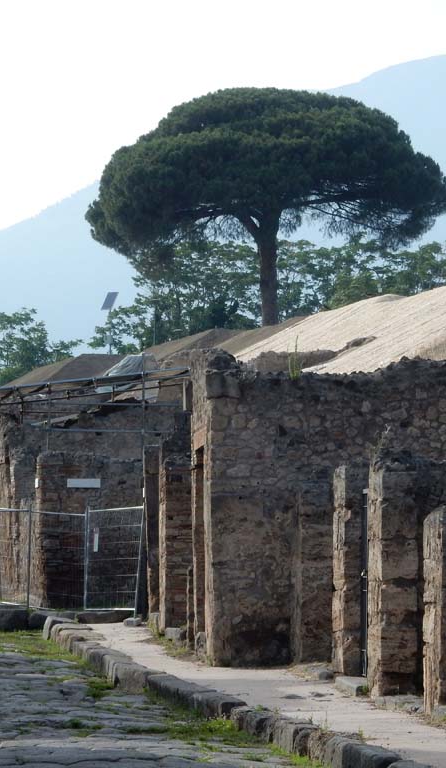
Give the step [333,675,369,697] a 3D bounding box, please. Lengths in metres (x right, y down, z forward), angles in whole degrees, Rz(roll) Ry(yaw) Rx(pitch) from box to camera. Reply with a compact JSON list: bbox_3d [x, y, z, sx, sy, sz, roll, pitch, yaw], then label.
[{"bbox_3d":[1.644,3.626,49.362,0.360,0.150,1.900,1,-3,-6],"label":"step"}]

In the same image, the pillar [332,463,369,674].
[{"bbox_3d":[1.669,2.319,51.318,0.430,2.607,1.000,1,-3,-6],"label":"pillar"}]

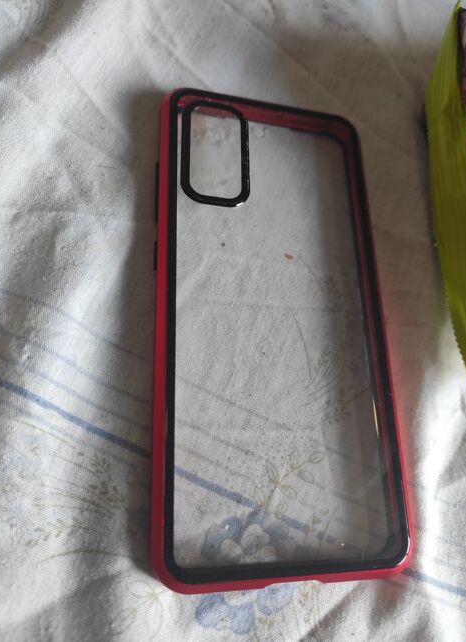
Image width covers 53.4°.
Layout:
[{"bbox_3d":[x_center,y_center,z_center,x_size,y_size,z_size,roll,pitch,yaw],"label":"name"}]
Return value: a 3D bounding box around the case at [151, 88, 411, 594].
[{"bbox_3d":[0.014,-0.004,0.151,0.075,0.011,0.158,3,72,-15],"label":"case"}]

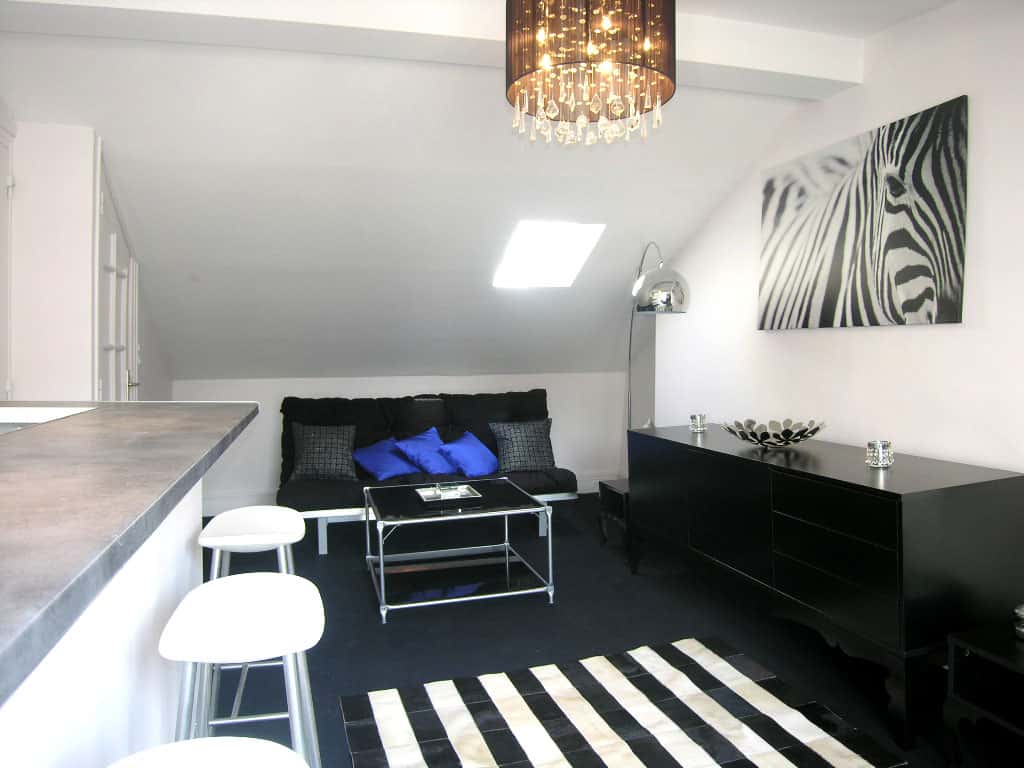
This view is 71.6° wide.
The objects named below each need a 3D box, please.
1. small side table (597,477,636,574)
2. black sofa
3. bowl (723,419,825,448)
[{"bbox_3d":[0.811,0.797,4.321,0.452,0.369,0.440,-2,3,-16],"label":"small side table"},{"bbox_3d":[-0.561,0.536,4.762,1.904,0.892,0.976,-2,3,-16],"label":"black sofa"},{"bbox_3d":[1.109,0.227,3.033,0.428,0.105,0.428,-1,3,0],"label":"bowl"}]

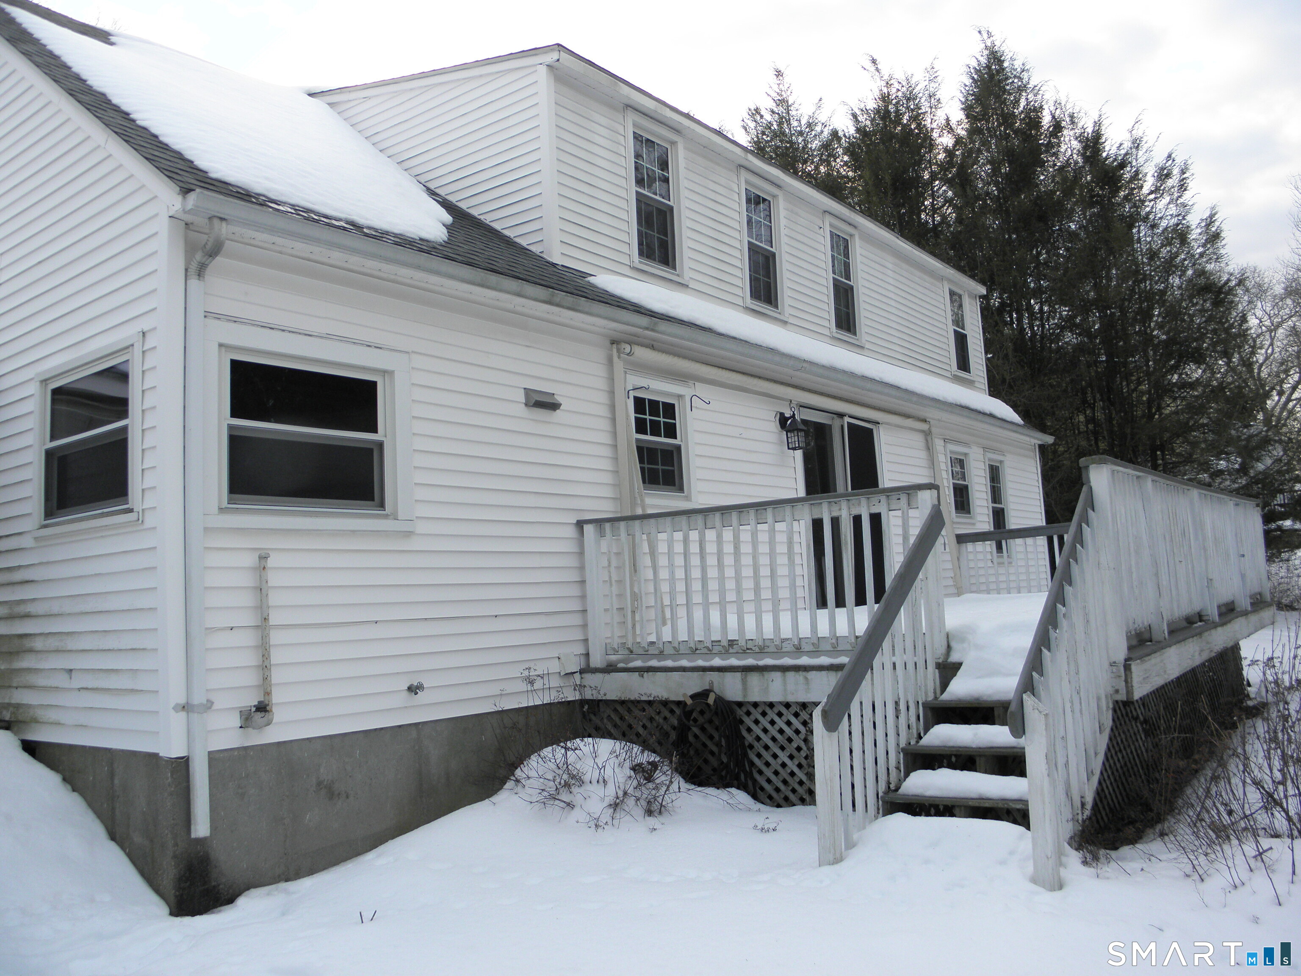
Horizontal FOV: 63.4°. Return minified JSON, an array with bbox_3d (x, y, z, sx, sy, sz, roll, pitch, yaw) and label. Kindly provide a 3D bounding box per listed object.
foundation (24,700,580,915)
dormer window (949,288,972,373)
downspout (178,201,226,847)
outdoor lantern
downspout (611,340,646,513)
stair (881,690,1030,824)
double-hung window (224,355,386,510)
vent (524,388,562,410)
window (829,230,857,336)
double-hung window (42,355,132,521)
[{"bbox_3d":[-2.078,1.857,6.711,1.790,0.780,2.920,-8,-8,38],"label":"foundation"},{"bbox_3d":[4.599,-2.310,15.629,0.100,1.250,0.600,-8,-8,38],"label":"dormer window"},{"bbox_3d":[-2.182,0.171,5.172,0.280,3.060,0.100,-8,-8,38],"label":"downspout"},{"bbox_3d":[1.335,-0.523,9.746,0.270,0.385,0.180,-8,-8,38],"label":"outdoor lantern"},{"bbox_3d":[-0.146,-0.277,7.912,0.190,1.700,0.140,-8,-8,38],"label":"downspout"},{"bbox_3d":[1.686,1.298,5.073,0.900,0.620,0.880,-8,-8,38],"label":"stair"},{"bbox_3d":[-1.884,-0.301,5.864,0.090,0.860,1.085,-8,-8,38],"label":"double-hung window"},{"bbox_3d":[-0.732,-0.615,7.289,0.095,0.140,0.310,-8,-8,38],"label":"vent"},{"bbox_3d":[2.326,-2.497,12.786,0.100,1.290,0.590,-8,-8,38],"label":"window"},{"bbox_3d":[-3.177,-0.260,5.891,1.150,0.835,0.090,-8,-8,38],"label":"double-hung window"}]

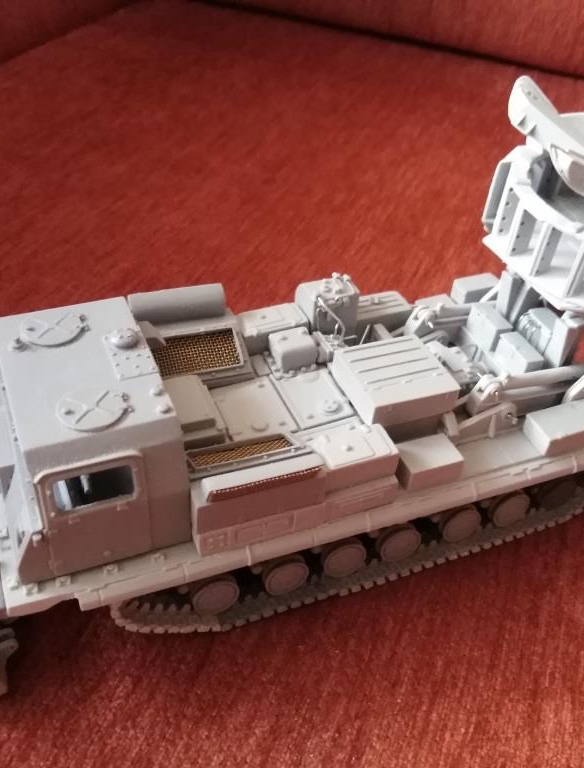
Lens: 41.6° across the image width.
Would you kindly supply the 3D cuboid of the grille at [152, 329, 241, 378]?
[{"bbox_3d":[-0.033,-0.010,0.259,0.030,0.002,0.014,-12,70,-19],"label":"grille"}]

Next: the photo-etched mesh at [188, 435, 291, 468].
[{"bbox_3d":[-0.015,0.020,0.225,0.030,0.002,0.014,-12,15,-19],"label":"photo-etched mesh"}]

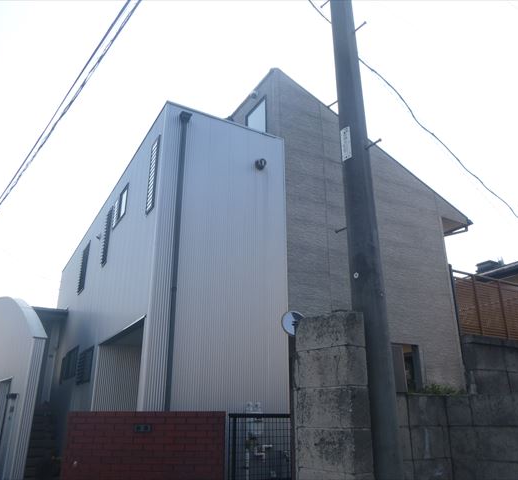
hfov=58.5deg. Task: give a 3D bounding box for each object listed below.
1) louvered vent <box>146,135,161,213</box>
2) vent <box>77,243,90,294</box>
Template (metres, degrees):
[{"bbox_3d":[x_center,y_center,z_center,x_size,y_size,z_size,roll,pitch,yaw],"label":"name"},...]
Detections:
[{"bbox_3d":[-1.562,-0.966,6.824,0.100,1.176,0.390,12,-24,-28],"label":"louvered vent"},{"bbox_3d":[-4.070,0.606,10.808,0.130,1.170,0.430,12,-24,-28],"label":"vent"}]

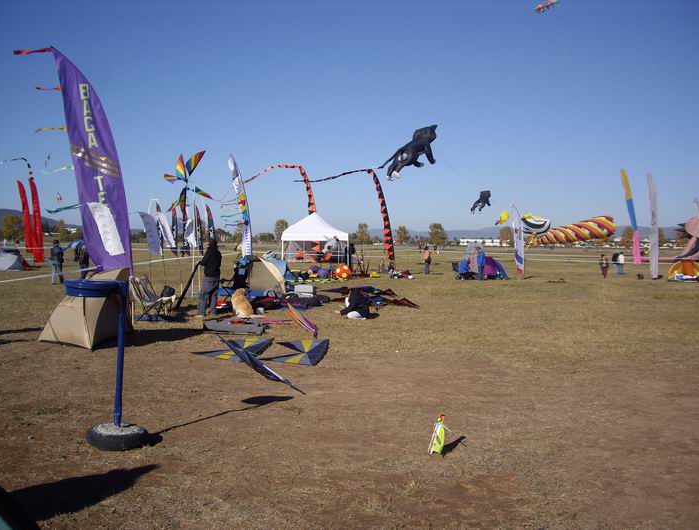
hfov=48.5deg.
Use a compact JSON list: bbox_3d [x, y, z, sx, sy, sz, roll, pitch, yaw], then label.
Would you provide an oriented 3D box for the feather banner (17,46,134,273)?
[{"bbox_3d":[-5.614,-1.649,15.900,2.200,5.600,0.300,0,2,-12],"label":"feather banner"}]

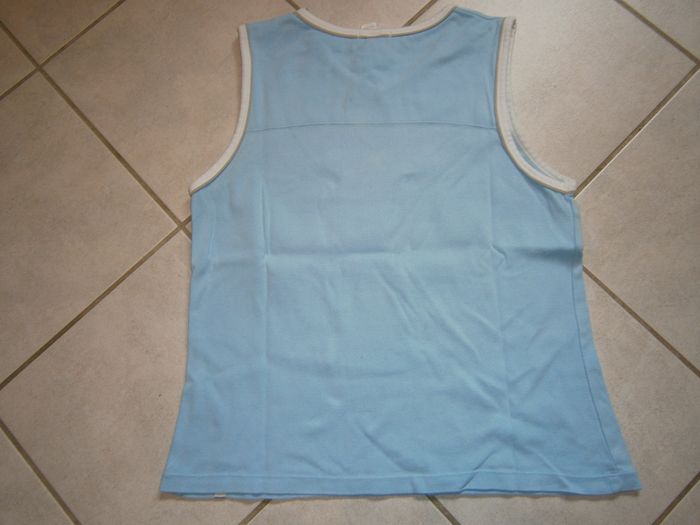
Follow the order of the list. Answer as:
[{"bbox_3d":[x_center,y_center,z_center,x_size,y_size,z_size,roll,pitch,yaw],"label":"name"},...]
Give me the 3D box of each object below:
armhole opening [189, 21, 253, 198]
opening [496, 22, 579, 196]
[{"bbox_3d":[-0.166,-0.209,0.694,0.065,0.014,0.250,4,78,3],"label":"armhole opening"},{"bbox_3d":[0.228,-0.208,0.675,0.085,0.020,0.260,-8,78,1],"label":"opening"}]

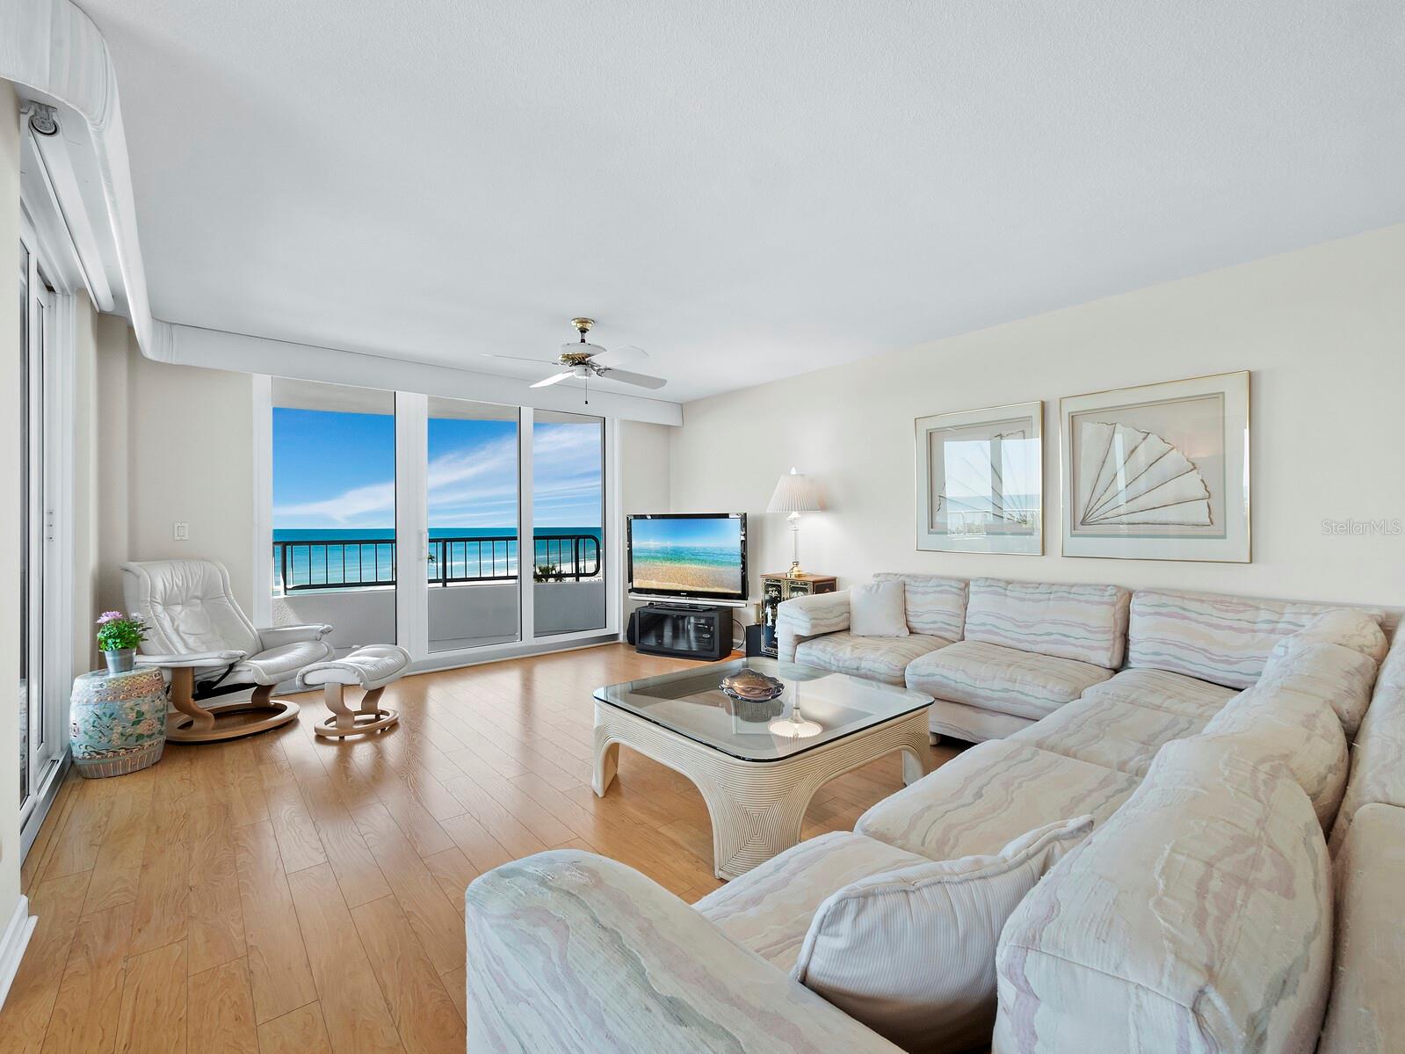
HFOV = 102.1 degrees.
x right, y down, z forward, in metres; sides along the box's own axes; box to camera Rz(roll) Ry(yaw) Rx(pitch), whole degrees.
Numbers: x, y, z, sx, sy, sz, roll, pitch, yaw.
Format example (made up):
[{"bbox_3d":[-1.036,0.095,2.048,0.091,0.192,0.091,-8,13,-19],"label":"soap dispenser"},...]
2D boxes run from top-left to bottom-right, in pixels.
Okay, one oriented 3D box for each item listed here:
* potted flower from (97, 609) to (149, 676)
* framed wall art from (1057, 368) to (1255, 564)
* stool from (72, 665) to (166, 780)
[{"bbox_3d":[-2.842,0.558,2.785,0.185,0.295,0.185,0,0,3],"label":"potted flower"},{"bbox_3d":[2.364,-0.286,3.018,0.035,0.917,0.797,0,0,-42],"label":"framed wall art"},{"bbox_3d":[-2.820,0.935,2.756,0.330,0.450,0.330,0,0,-42],"label":"stool"}]

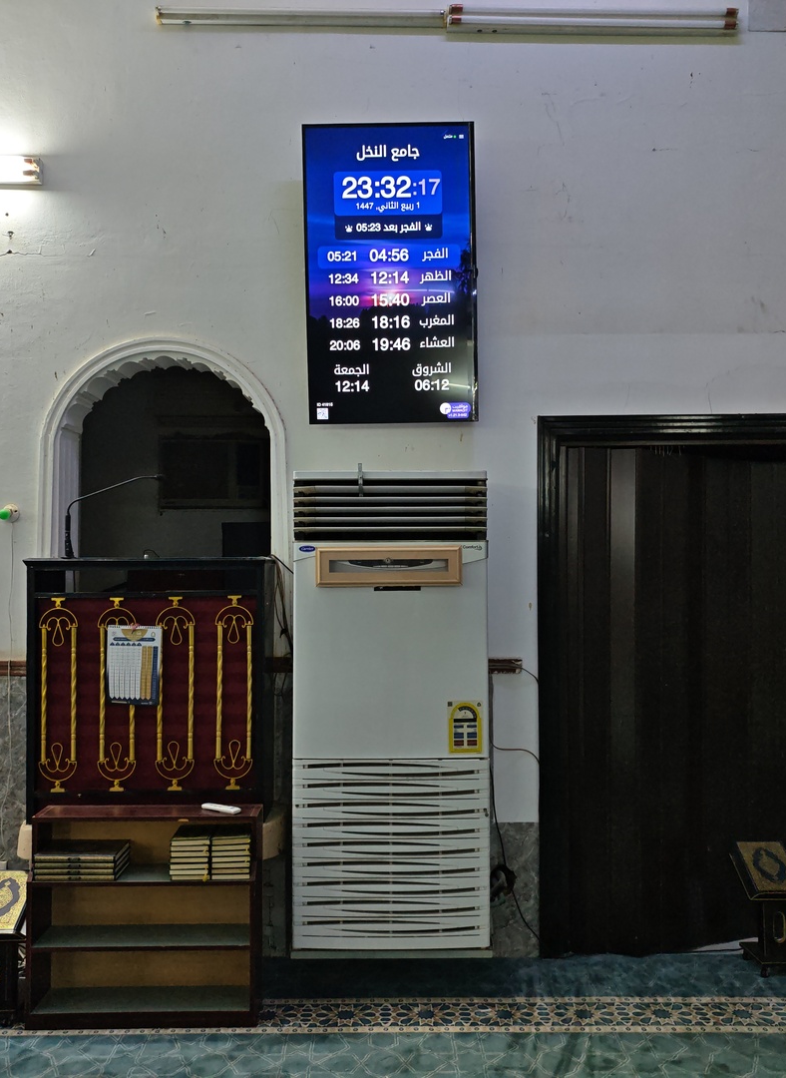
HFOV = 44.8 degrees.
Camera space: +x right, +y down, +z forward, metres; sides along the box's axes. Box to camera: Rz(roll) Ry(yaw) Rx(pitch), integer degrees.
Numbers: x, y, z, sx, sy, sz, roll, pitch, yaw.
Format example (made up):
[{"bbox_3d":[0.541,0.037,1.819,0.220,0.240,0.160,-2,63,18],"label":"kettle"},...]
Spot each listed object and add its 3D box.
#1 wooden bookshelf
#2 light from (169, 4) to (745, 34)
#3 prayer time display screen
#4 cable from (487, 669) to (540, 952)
[{"bbox_3d":[-0.875,1.338,3.421,0.795,0.710,0.225,0,-2,-1],"label":"wooden bookshelf"},{"bbox_3d":[0.229,-2.175,3.997,2.440,0.088,0.075,0,-2,0],"label":"light"},{"bbox_3d":[-0.008,-1.078,3.917,0.700,1.215,0.065,-1,3,2],"label":"prayer time display screen"},{"bbox_3d":[0.492,1.101,3.887,0.220,1.100,0.060,0,-2,0],"label":"cable"}]

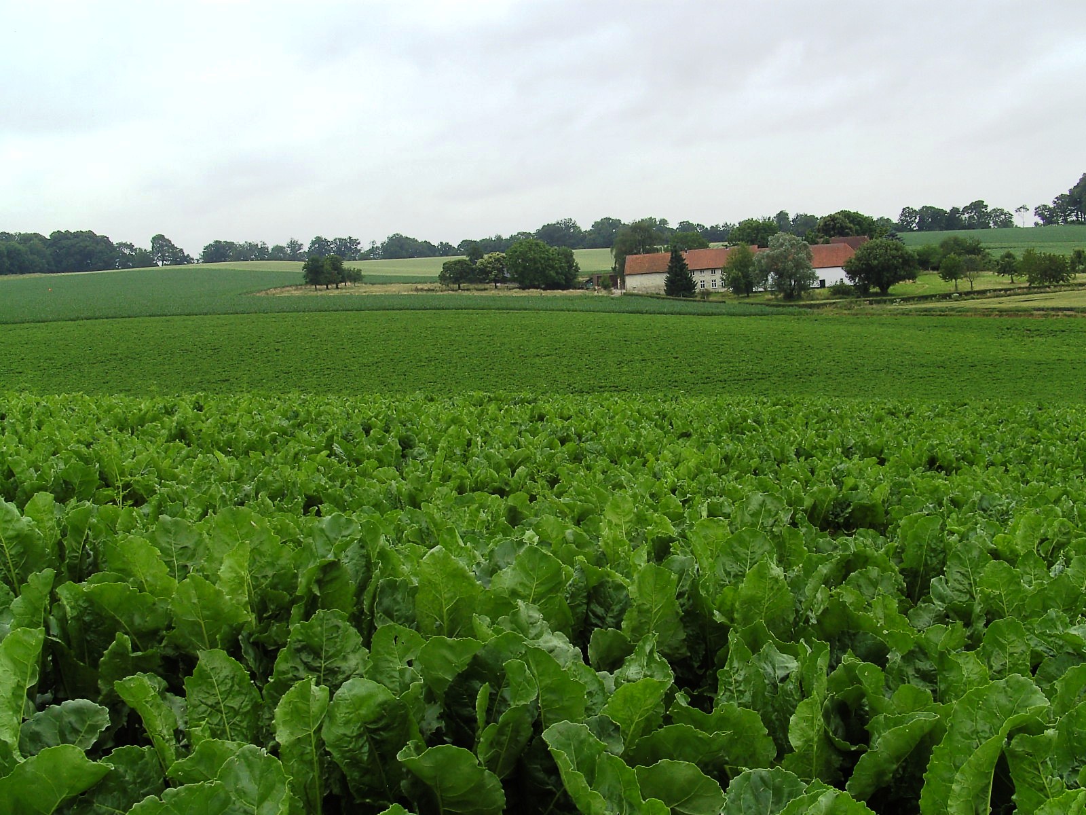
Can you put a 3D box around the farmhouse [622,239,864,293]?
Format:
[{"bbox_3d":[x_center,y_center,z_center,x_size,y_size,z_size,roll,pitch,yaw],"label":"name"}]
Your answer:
[{"bbox_3d":[48.480,-33.810,285.000,57.350,9.760,11.000,-2,5,8],"label":"farmhouse"}]

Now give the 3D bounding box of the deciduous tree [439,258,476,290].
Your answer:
[{"bbox_3d":[-18.800,-29.380,256.000,8.230,6.920,7.820,0,2,0],"label":"deciduous tree"}]

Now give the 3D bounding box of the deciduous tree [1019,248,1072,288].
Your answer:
[{"bbox_3d":[108.170,-30.150,250.000,11.150,8.220,10.810,-1,6,23],"label":"deciduous tree"}]

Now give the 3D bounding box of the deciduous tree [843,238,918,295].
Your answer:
[{"bbox_3d":[69.810,-29.120,240.000,15.610,11.750,14.830,0,2,0],"label":"deciduous tree"}]

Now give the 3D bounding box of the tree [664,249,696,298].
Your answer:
[{"bbox_3d":[28.480,-28.030,242.000,6.900,10.260,6.900,0,2,0],"label":"tree"}]

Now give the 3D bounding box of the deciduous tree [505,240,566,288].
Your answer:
[{"bbox_3d":[-1.500,-31.710,256.000,13.280,11.230,12.620,0,2,0],"label":"deciduous tree"}]

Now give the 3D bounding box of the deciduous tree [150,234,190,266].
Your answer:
[{"bbox_3d":[-176.670,-74.370,550.000,19.300,14.870,18.720,-5,5,-17],"label":"deciduous tree"}]

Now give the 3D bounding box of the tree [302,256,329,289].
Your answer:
[{"bbox_3d":[-54.740,-32.540,280.000,6.550,7.980,6.350,-4,5,-11],"label":"tree"}]

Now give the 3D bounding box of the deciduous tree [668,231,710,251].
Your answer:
[{"bbox_3d":[40.340,-41.280,320.000,11.230,14.500,10.890,-2,5,7],"label":"deciduous tree"}]

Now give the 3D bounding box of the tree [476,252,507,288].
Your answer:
[{"bbox_3d":[-12.710,-33.750,285.000,7.710,8.960,7.480,-3,5,-2],"label":"tree"}]

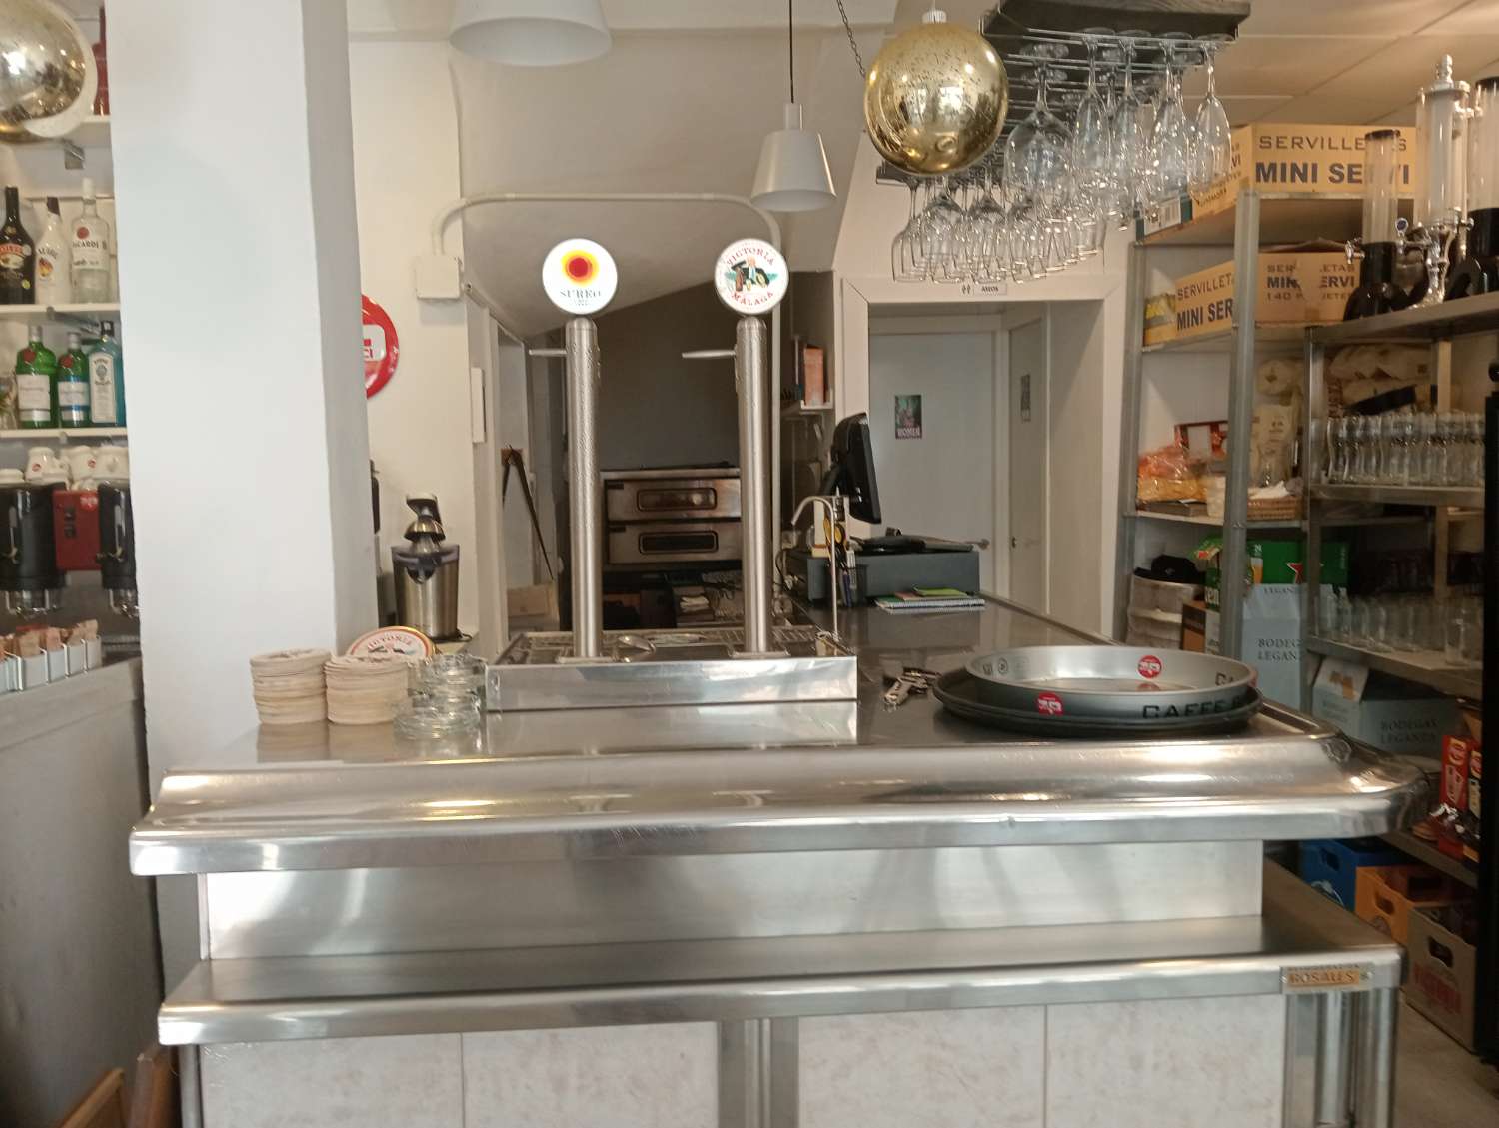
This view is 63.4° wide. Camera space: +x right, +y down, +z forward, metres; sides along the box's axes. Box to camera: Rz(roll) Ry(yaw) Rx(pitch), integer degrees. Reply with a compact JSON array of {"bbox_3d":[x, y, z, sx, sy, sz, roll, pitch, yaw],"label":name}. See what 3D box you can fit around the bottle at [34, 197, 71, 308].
[{"bbox_3d":[-1.645,-0.733,2.870,0.076,0.272,0.076,-2,5,-11],"label":"bottle"}]

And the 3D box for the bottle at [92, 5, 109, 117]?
[{"bbox_3d":[-1.493,-1.170,2.830,0.074,0.265,0.074,-1,5,-4],"label":"bottle"}]

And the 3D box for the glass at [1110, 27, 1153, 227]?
[{"bbox_3d":[0.570,-0.668,1.810,0.061,0.235,0.061,-1,5,-4],"label":"glass"}]

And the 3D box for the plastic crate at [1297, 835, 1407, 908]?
[{"bbox_3d":[1.943,0.960,3.672,0.400,0.284,0.292,-1,5,-4],"label":"plastic crate"}]

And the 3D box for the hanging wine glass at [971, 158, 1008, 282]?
[{"bbox_3d":[0.521,-0.746,2.630,0.079,0.238,0.079,-1,5,-4],"label":"hanging wine glass"}]

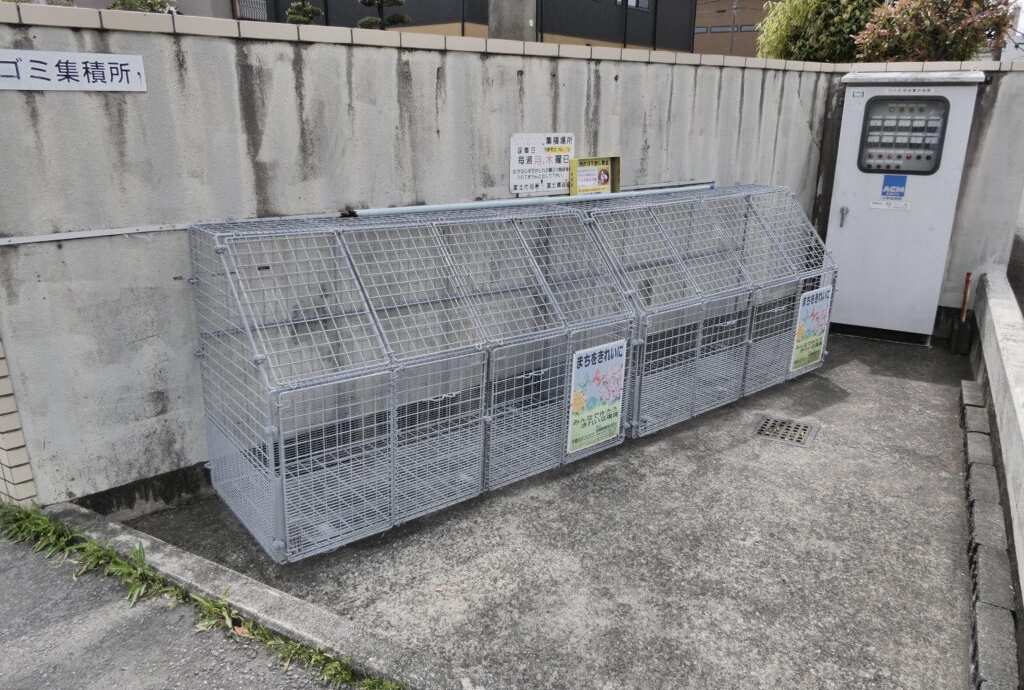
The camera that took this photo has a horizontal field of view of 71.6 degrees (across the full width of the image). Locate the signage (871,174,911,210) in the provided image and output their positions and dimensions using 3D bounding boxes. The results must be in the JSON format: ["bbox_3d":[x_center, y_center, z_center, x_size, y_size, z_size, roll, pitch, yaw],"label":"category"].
[{"bbox_3d":[2.733,-1.093,5.100,0.256,0.236,0.010,8,20,24],"label":"signage"}]

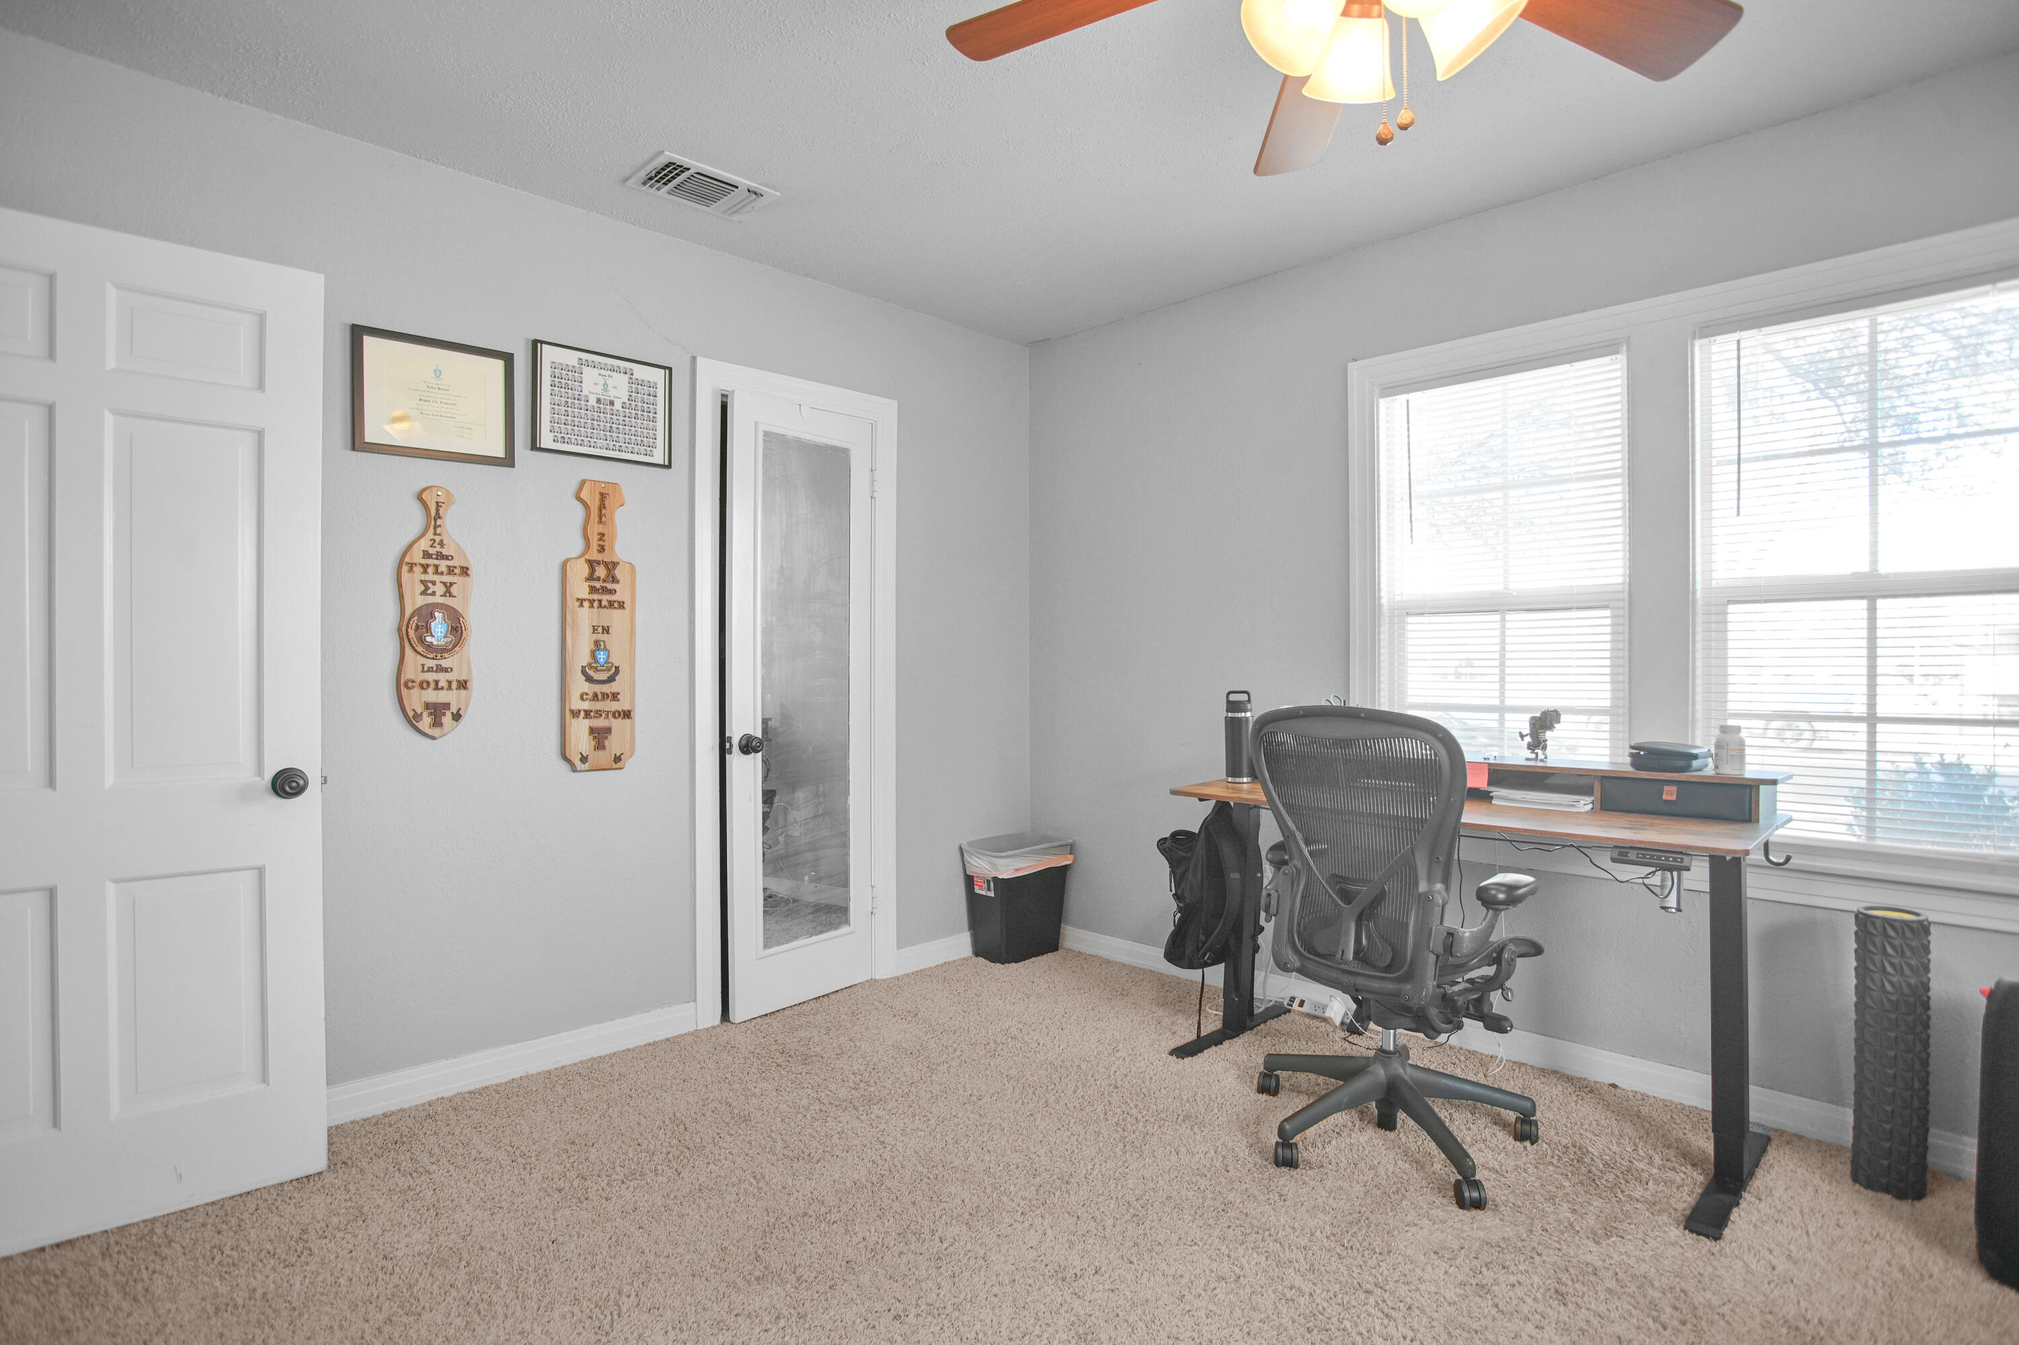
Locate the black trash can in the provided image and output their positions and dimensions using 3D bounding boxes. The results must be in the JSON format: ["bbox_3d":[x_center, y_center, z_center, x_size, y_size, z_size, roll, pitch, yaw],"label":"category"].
[{"bbox_3d":[0.030,0.905,3.800,0.375,0.430,0.265,0,0,-41],"label":"black trash can"}]

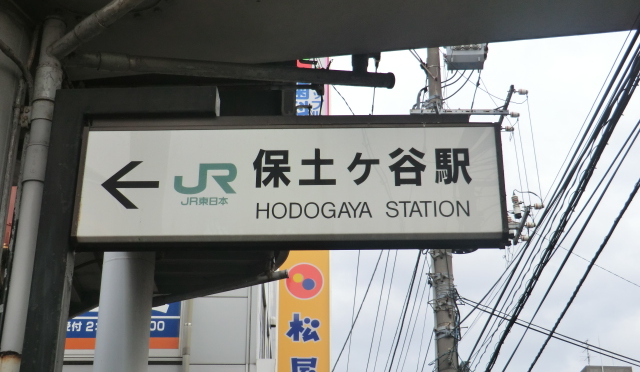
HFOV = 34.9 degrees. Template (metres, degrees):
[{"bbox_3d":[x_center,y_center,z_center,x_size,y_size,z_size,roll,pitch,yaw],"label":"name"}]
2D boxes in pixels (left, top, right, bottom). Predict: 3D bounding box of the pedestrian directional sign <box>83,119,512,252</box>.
[{"bbox_3d":[-0.110,-0.004,3.834,1.610,0.500,0.100,-1,-25,2],"label":"pedestrian directional sign"}]

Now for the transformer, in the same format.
[{"bbox_3d":[2.453,-2.203,17.352,0.680,0.480,0.380,0,-25,0],"label":"transformer"}]

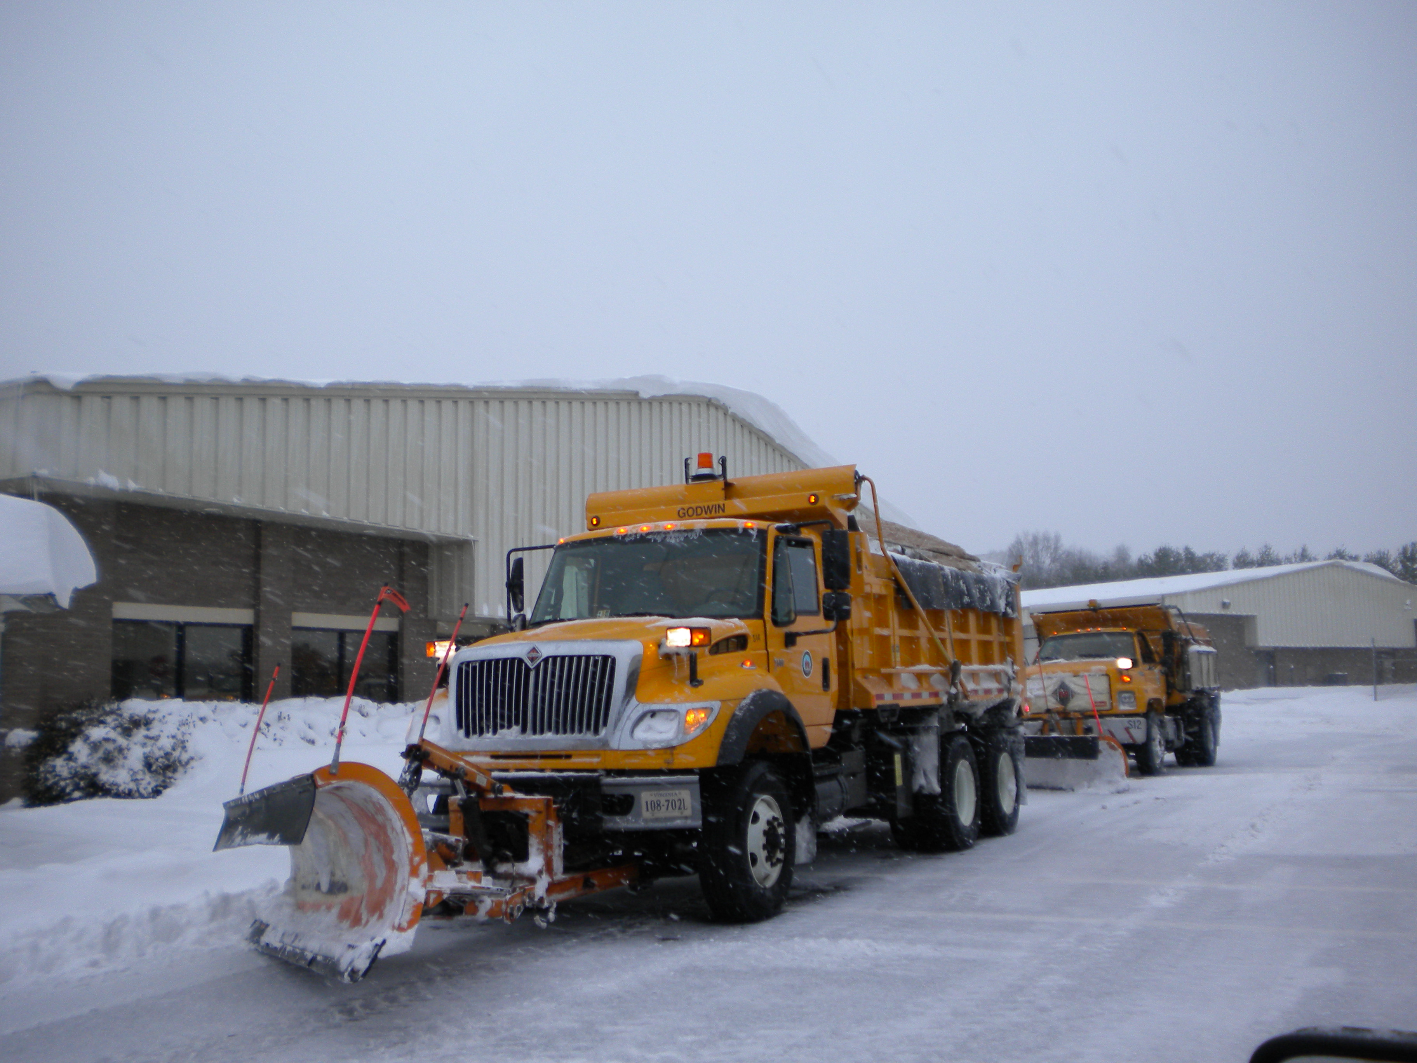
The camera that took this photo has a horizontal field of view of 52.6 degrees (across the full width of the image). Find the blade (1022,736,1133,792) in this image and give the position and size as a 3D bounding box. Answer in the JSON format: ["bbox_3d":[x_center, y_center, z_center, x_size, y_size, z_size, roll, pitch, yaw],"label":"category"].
[{"bbox_3d":[4.879,3.311,20.711,0.520,0.800,3.100,2,-7,-27],"label":"blade"}]

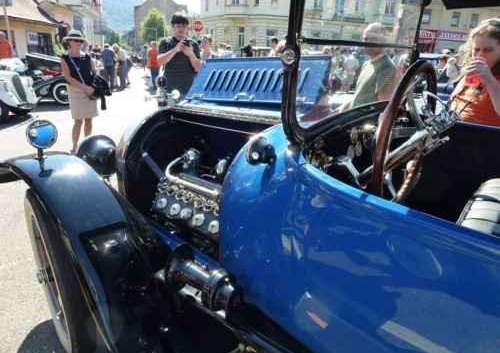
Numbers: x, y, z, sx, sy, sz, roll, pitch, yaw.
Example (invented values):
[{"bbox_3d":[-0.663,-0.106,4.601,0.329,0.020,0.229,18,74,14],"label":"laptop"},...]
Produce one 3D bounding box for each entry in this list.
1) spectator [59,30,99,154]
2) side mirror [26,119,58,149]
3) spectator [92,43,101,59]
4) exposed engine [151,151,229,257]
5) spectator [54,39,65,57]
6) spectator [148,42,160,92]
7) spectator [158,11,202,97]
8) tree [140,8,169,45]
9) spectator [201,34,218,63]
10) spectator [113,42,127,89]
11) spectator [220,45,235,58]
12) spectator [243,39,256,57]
[{"bbox_3d":[-2.406,-1.125,4.831,0.550,1.670,0.380,-9,23,-30],"label":"spectator"},{"bbox_3d":[-0.898,-0.182,1.500,0.120,0.125,0.040,-13,25,-37],"label":"side mirror"},{"bbox_3d":[-7.784,-5.933,17.768,0.480,1.600,0.320,-2,20,-12],"label":"spectator"},{"bbox_3d":[-0.162,0.170,1.772,0.500,0.500,0.620,-16,27,-42],"label":"exposed engine"},{"bbox_3d":[-7.455,-4.543,13.781,0.500,1.680,0.320,7,20,12],"label":"spectator"},{"bbox_3d":[-3.545,-4.036,12.786,0.500,1.740,0.350,0,20,-9],"label":"spectator"},{"bbox_3d":[-0.702,-0.678,3.557,0.520,1.840,0.450,-2,20,-12],"label":"spectator"},{"bbox_3d":[-14.486,-21.887,53.228,4.200,7.400,4.200,3,20,0],"label":"tree"},{"bbox_3d":[-0.614,-1.113,4.986,0.460,1.710,0.320,13,22,26],"label":"spectator"},{"bbox_3d":[-5.212,-4.362,13.672,0.550,1.650,0.500,0,20,-9],"label":"spectator"},{"bbox_3d":[-0.719,-3.169,10.783,0.480,1.700,0.320,5,20,6],"label":"spectator"},{"bbox_3d":[-0.028,-2.501,8.804,0.340,1.820,0.480,13,22,27],"label":"spectator"}]

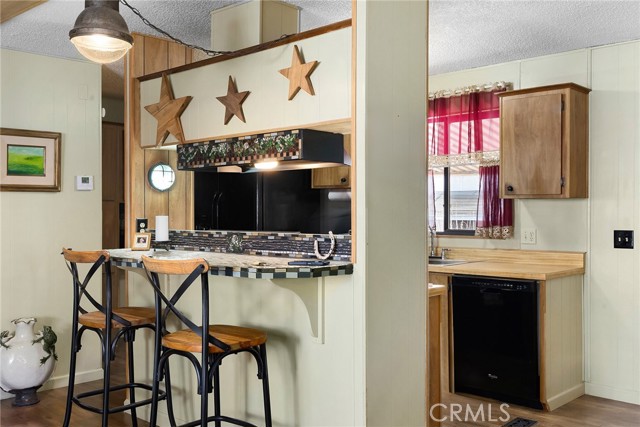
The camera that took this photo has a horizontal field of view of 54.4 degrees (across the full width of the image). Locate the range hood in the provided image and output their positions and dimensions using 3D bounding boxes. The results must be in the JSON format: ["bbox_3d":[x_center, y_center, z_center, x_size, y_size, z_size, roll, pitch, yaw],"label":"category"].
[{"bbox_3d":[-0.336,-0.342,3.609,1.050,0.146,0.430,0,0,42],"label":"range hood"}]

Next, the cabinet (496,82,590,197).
[{"bbox_3d":[1.571,-0.477,4.385,0.544,0.753,0.355,0,0,42],"label":"cabinet"}]

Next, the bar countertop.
[{"bbox_3d":[-0.638,0.234,3.026,1.670,0.045,0.600,0,0,42],"label":"bar countertop"}]

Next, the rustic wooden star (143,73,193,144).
[{"bbox_3d":[-0.880,-0.607,3.631,0.454,0.420,0.035,0,0,42],"label":"rustic wooden star"}]

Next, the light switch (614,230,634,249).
[{"bbox_3d":[2.044,0.176,4.184,0.120,0.118,0.012,0,0,42],"label":"light switch"}]

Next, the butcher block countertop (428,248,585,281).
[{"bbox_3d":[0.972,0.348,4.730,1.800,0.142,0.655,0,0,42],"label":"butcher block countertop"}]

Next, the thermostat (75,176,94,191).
[{"bbox_3d":[-1.746,-0.223,4.629,0.026,0.109,0.117,0,0,42],"label":"thermostat"}]

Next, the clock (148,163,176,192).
[{"bbox_3d":[-1.005,-0.231,3.962,0.032,0.187,0.187,0,0,42],"label":"clock"}]

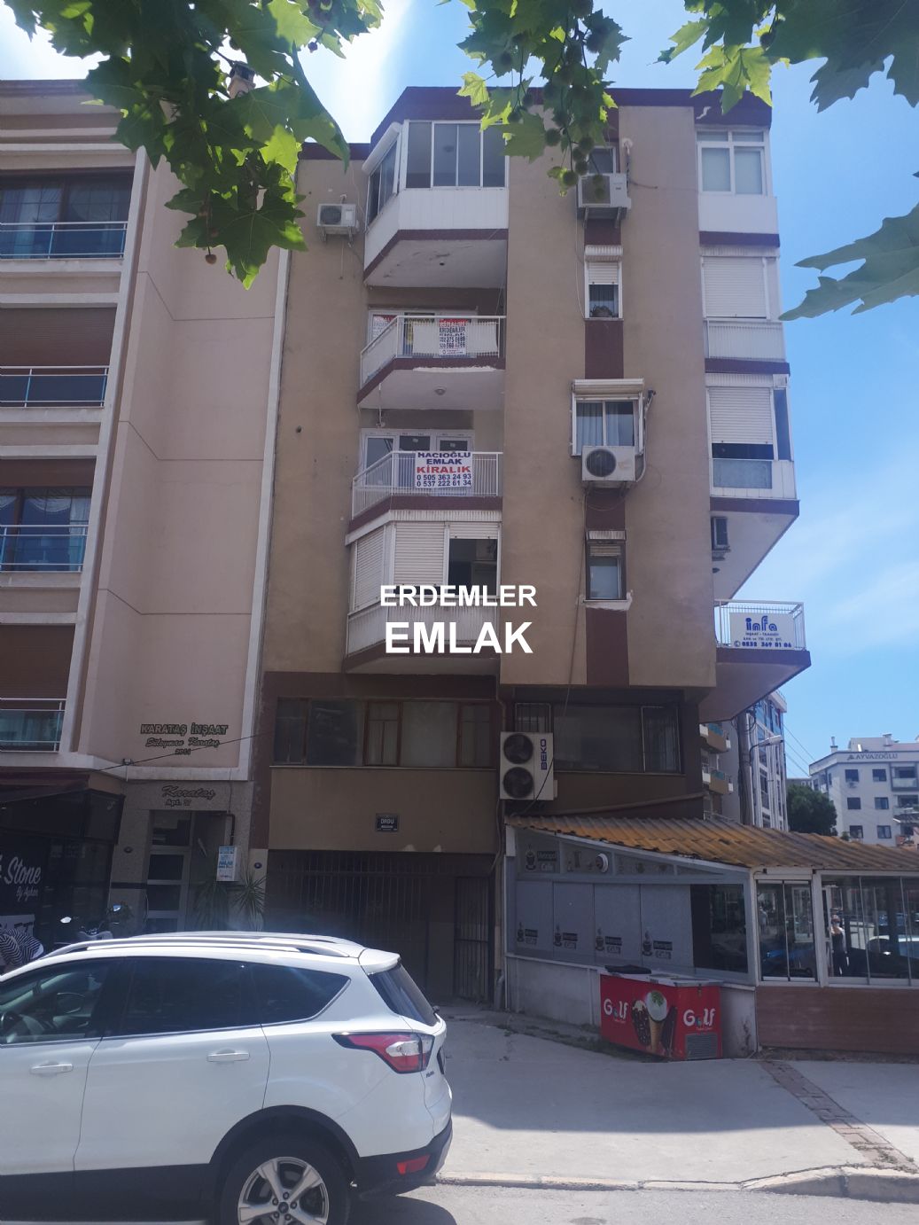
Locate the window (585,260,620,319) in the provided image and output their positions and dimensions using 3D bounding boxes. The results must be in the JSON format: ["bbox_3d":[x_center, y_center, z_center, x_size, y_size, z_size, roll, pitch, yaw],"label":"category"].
[{"bbox_3d":[2.718,-6.102,18.054,0.694,1.281,0.150,1,-15,1],"label":"window"}]

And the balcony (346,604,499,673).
[{"bbox_3d":[-0.734,0.440,17.213,2.918,1.080,1.588,1,-14,2],"label":"balcony"}]

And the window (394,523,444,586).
[{"bbox_3d":[-0.704,-1.041,16.823,0.885,1.132,0.080,1,-15,1],"label":"window"}]

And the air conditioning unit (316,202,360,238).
[{"bbox_3d":[-2.627,-8.515,20.734,0.819,0.531,0.300,1,-12,1],"label":"air conditioning unit"}]

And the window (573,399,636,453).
[{"bbox_3d":[2.647,-3.405,17.423,1.141,1.126,0.158,1,-14,1],"label":"window"}]

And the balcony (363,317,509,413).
[{"bbox_3d":[-0.606,-5.055,19.413,3.070,1.162,1.780,1,-12,1],"label":"balcony"}]

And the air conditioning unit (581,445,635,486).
[{"bbox_3d":[2.739,-2.678,17.640,0.965,0.676,0.360,1,-12,1],"label":"air conditioning unit"}]

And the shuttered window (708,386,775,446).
[{"bbox_3d":[5.357,-3.736,18.214,1.248,1.189,0.120,1,-12,1],"label":"shuttered window"}]

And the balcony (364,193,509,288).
[{"bbox_3d":[-0.516,-7.521,19.202,2.906,1.127,1.436,1,-15,1],"label":"balcony"}]

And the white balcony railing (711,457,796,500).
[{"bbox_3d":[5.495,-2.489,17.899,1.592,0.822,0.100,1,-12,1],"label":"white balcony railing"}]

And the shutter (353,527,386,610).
[{"bbox_3d":[-1.661,-0.797,17.500,0.060,1.372,1.069,10,-16,-31],"label":"shutter"}]

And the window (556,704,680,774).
[{"bbox_3d":[2.851,2.271,17.359,2.307,1.269,0.120,1,-15,1],"label":"window"}]

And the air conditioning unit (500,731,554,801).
[{"bbox_3d":[1.201,2.783,17.198,0.950,1.200,0.370,1,-14,1],"label":"air conditioning unit"}]

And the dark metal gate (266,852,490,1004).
[{"bbox_3d":[-1.438,5.541,16.977,4.050,2.529,0.494,1,-14,1],"label":"dark metal gate"}]

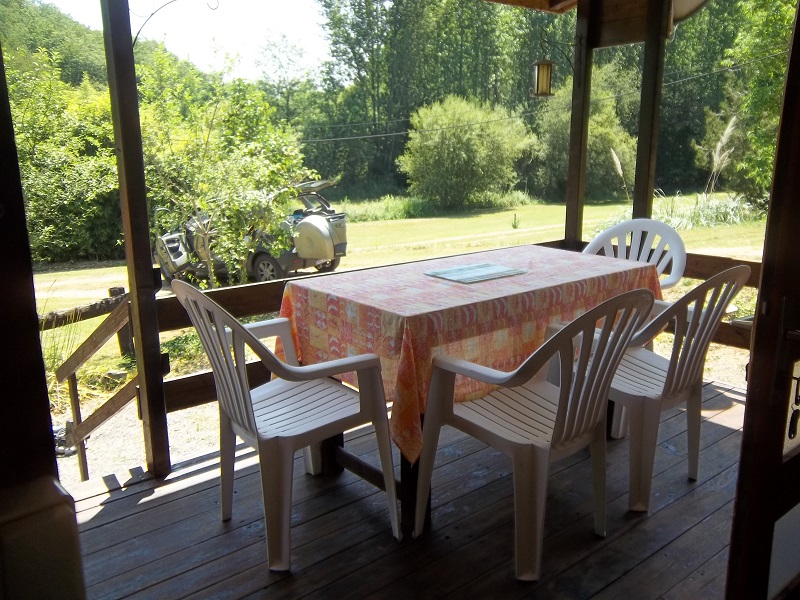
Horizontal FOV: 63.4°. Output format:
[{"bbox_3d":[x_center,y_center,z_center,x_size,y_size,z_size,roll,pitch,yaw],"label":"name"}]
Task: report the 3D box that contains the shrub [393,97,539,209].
[{"bbox_3d":[2.754,-6.109,26.800,5.400,4.800,5.200,1,13,6],"label":"shrub"}]

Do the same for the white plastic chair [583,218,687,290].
[{"bbox_3d":[1.077,0.048,3.252,0.560,0.858,0.564,-11,17,-40],"label":"white plastic chair"}]

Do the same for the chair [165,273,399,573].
[{"bbox_3d":[-0.382,0.330,2.015,0.560,0.858,0.564,-10,16,-38],"label":"chair"}]

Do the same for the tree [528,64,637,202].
[{"bbox_3d":[8.224,-7.462,29.000,4.600,6.200,4.600,4,13,15],"label":"tree"}]

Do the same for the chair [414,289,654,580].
[{"bbox_3d":[0.432,0.344,1.952,0.564,0.858,0.560,-10,17,-39],"label":"chair"}]

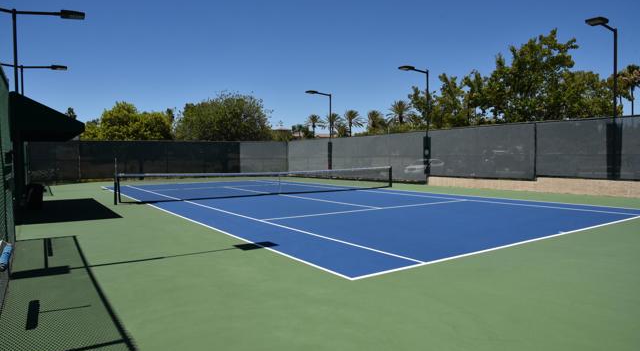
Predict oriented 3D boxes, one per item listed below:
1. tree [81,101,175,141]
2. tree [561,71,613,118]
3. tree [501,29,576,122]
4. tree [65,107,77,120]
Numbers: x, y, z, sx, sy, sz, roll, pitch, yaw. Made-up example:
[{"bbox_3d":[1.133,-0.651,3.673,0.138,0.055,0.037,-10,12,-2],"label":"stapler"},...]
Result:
[{"bbox_3d":[-18.097,-3.419,40.153,8.620,7.040,7.330,-2,3,-24],"label":"tree"},{"bbox_3d":[15.337,-2.966,24.628,2.910,6.130,2.910,1,3,32],"label":"tree"},{"bbox_3d":[14.459,-4.727,28.202,5.120,9.320,5.120,1,3,27],"label":"tree"},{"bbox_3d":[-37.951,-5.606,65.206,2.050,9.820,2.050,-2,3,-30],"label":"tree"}]

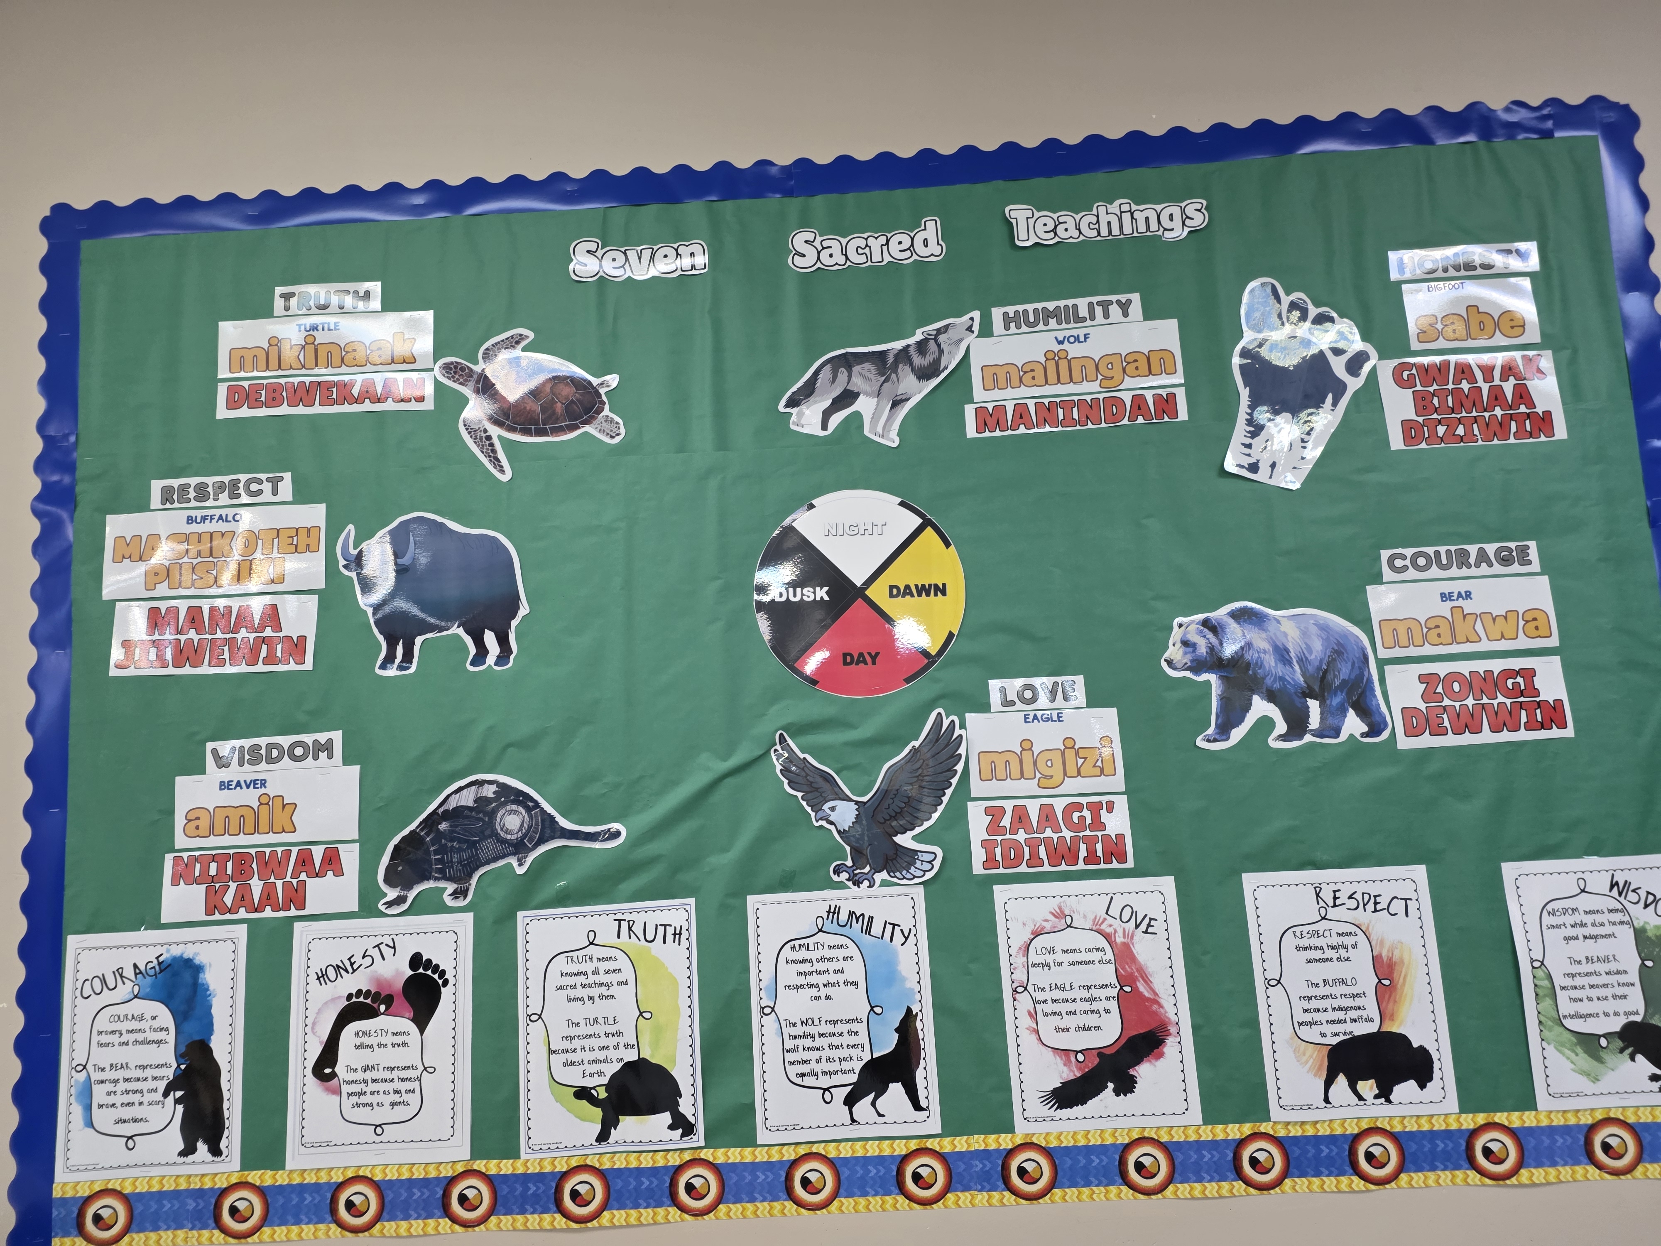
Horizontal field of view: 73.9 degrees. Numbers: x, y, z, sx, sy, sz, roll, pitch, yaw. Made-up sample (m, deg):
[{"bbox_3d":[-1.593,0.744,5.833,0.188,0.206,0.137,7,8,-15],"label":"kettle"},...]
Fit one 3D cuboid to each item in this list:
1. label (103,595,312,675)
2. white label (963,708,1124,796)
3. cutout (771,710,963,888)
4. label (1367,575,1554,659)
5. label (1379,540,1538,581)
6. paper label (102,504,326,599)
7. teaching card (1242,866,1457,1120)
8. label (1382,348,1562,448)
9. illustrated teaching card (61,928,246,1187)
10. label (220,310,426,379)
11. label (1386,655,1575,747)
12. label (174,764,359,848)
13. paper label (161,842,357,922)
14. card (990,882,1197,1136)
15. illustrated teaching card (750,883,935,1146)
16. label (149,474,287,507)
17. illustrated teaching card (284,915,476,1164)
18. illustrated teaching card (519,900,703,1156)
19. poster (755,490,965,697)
[{"bbox_3d":[-0.779,0.017,1.396,0.258,0.096,0.004,-2,-10,1],"label":"label"},{"bbox_3d":[0.264,0.159,1.357,0.187,0.102,0.004,-2,-11,1],"label":"white label"},{"bbox_3d":[0.052,0.217,1.349,0.243,0.215,0.004,-3,-11,0],"label":"cutout"},{"bbox_3d":[0.788,-0.008,1.373,0.225,0.090,0.004,-4,-10,0],"label":"label"},{"bbox_3d":[0.791,-0.077,1.386,0.196,0.040,0.004,-3,-10,0],"label":"label"},{"bbox_3d":[-0.792,-0.092,1.421,0.286,0.112,0.004,-3,-11,0],"label":"paper label"},{"bbox_3d":[0.612,0.434,1.300,0.216,0.279,0.004,-3,-11,0],"label":"teaching card"},{"bbox_3d":[0.828,-0.287,1.423,0.226,0.121,0.004,-4,-10,0],"label":"label"},{"bbox_3d":[-0.805,0.509,1.310,0.216,0.279,0.004,-4,-11,0],"label":"illustrated teaching card"},{"bbox_3d":[-0.672,-0.371,1.471,0.288,0.082,0.004,-3,-11,0],"label":"label"},{"bbox_3d":[0.796,0.097,1.354,0.215,0.101,0.004,-4,-10,0],"label":"label"},{"bbox_3d":[-0.692,0.227,1.356,0.227,0.088,0.004,-3,-10,0],"label":"label"},{"bbox_3d":[-0.693,0.317,1.344,0.239,0.081,0.004,-3,-11,0],"label":"paper label"},{"bbox_3d":[0.314,0.447,1.300,0.216,0.279,0.004,-4,-10,0],"label":"card"},{"bbox_3d":[0.015,0.460,1.302,0.216,0.279,0.004,-3,-10,0],"label":"illustrated teaching card"},{"bbox_3d":[-0.788,-0.171,1.430,0.183,0.038,0.004,-3,-10,0],"label":"label"},{"bbox_3d":[-0.533,0.493,1.308,0.216,0.279,0.004,-3,-11,0],"label":"illustrated teaching card"},{"bbox_3d":[-0.261,0.478,1.306,0.216,0.279,0.004,-4,-11,0],"label":"illustrated teaching card"},{"bbox_3d":[0.037,-0.039,1.392,0.265,0.265,0.004,-3,-10,0],"label":"poster"}]

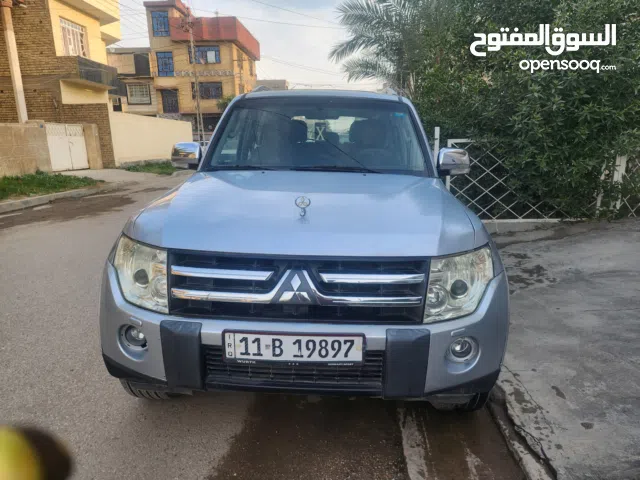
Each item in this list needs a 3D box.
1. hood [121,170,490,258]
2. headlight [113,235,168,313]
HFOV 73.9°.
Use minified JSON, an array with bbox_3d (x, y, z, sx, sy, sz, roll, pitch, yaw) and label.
[{"bbox_3d":[-0.056,-0.187,2.195,1.600,0.260,1.350,2,12,2],"label":"hood"},{"bbox_3d":[-0.737,0.123,1.793,0.350,0.260,0.330,3,13,10],"label":"headlight"}]

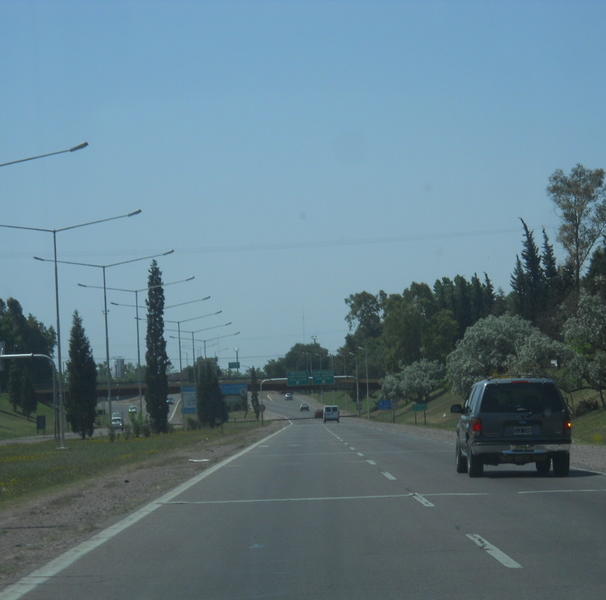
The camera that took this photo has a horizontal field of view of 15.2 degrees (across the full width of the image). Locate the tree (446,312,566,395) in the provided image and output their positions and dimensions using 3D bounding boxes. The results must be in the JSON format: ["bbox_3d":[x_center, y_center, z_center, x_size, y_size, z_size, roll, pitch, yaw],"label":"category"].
[{"bbox_3d":[14.413,4.184,162.000,8.370,6.220,7.150,-2,-3,0],"label":"tree"}]

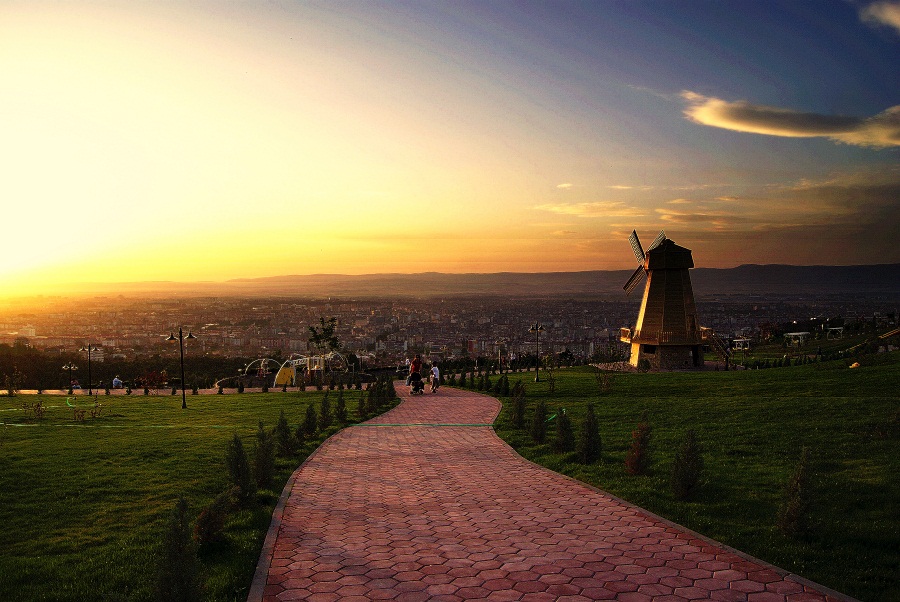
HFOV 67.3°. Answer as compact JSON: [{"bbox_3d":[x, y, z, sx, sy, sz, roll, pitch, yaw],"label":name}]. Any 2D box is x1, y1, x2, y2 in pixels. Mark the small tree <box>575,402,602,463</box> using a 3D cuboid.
[{"bbox_3d":[2.333,2.208,11.300,0.420,1.020,0.420,0,1,0],"label":"small tree"}]

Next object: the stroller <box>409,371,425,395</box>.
[{"bbox_3d":[-1.426,3.566,29.200,0.600,1.000,0.850,0,1,2],"label":"stroller"}]

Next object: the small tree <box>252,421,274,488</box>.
[{"bbox_3d":[-2.712,2.245,9.850,0.350,1.000,0.350,0,1,0],"label":"small tree"}]

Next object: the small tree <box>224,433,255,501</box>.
[{"bbox_3d":[-2.471,1.953,7.950,0.360,0.810,0.360,0,2,0],"label":"small tree"}]

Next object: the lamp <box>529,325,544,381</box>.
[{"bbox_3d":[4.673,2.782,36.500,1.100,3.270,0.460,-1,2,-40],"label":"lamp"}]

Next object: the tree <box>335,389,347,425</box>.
[{"bbox_3d":[-3.065,2.967,19.000,0.360,1.020,0.360,0,1,0],"label":"tree"}]

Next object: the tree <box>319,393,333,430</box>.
[{"bbox_3d":[-3.004,2.666,16.300,0.350,0.920,0.350,0,2,0],"label":"tree"}]

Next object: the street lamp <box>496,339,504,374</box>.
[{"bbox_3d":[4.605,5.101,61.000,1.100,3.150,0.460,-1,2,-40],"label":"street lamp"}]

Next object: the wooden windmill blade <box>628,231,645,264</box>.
[{"bbox_3d":[16.756,-4.754,60.600,0.200,3.500,1.100,14,52,48],"label":"wooden windmill blade"}]

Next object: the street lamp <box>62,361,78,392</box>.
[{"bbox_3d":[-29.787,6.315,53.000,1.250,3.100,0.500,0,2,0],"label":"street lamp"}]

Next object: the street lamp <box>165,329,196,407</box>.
[{"bbox_3d":[-10.571,2.658,26.600,1.180,3.150,0.450,0,1,0],"label":"street lamp"}]

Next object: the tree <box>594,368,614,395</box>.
[{"bbox_3d":[6.403,3.336,28.000,0.750,1.050,0.750,0,1,0],"label":"tree"}]

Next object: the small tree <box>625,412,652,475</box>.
[{"bbox_3d":[2.818,2.138,10.100,0.420,0.940,0.420,0,1,0],"label":"small tree"}]

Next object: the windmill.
[{"bbox_3d":[19.316,-0.133,60.000,7.500,12.100,7.600,-1,2,-41],"label":"windmill"}]

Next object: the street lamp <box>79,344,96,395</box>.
[{"bbox_3d":[-22.665,4.289,42.300,1.150,3.150,0.450,0,1,-6],"label":"street lamp"}]

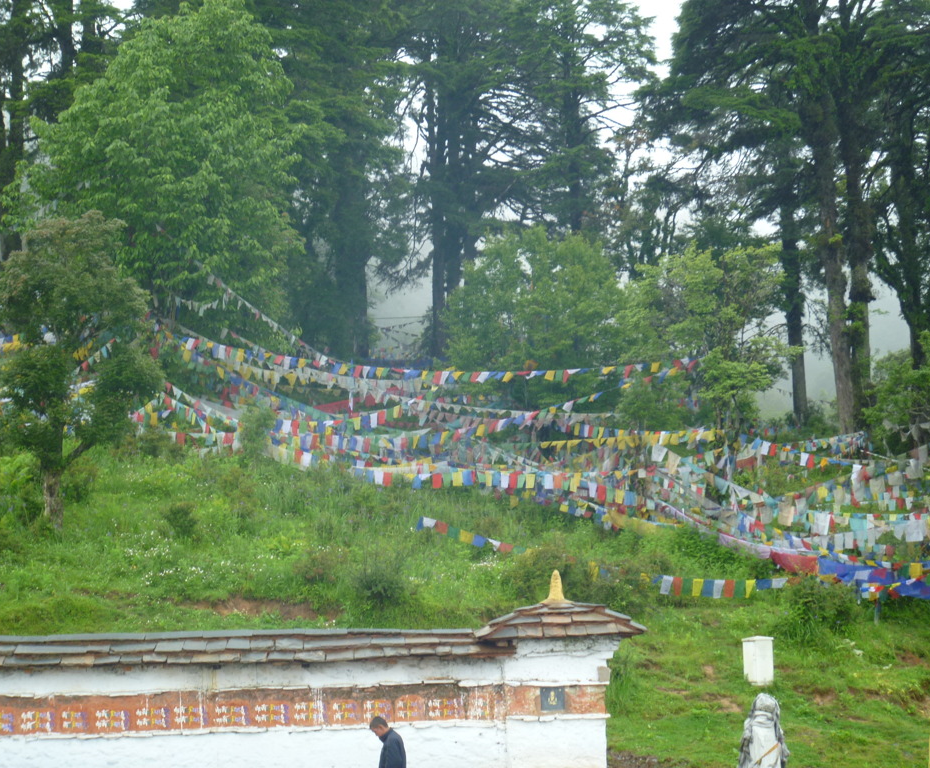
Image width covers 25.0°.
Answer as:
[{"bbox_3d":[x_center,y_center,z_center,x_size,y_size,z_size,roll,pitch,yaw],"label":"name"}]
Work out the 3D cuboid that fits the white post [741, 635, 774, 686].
[{"bbox_3d":[4.112,3.891,29.500,0.325,0.716,0.325,2,-5,-27],"label":"white post"}]

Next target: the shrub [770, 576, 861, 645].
[{"bbox_3d":[5.340,3.451,32.000,1.402,1.036,1.191,0,-4,0],"label":"shrub"}]

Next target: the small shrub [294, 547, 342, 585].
[{"bbox_3d":[-2.472,3.042,35.200,0.804,0.637,0.724,0,-4,0],"label":"small shrub"}]

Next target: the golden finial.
[{"bbox_3d":[1.080,2.394,24.800,0.331,0.419,0.331,0,-4,0],"label":"golden finial"}]

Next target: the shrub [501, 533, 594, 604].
[{"bbox_3d":[1.336,3.003,34.000,1.489,1.198,1.191,0,-4,0],"label":"shrub"}]

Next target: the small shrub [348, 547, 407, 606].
[{"bbox_3d":[-1.409,3.135,34.200,0.944,0.977,0.897,0,-4,0],"label":"small shrub"}]

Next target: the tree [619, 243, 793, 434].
[{"bbox_3d":[5.749,-1.047,50.000,4.142,4.642,3.935,0,-4,0],"label":"tree"}]

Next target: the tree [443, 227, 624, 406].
[{"bbox_3d":[1.729,-1.628,53.000,4.542,4.694,4.315,0,-4,0],"label":"tree"}]

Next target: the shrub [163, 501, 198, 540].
[{"bbox_3d":[-5.147,2.452,38.000,0.615,0.688,0.584,0,-4,0],"label":"shrub"}]

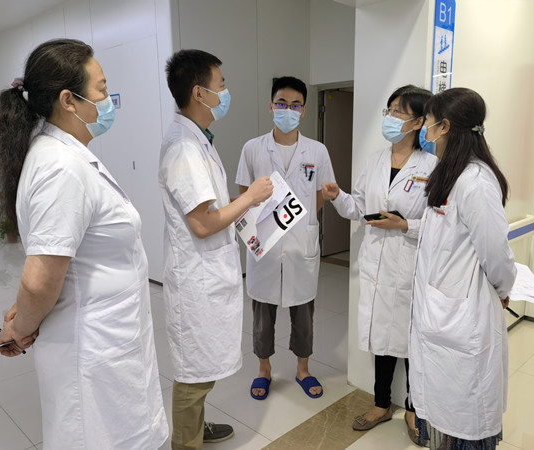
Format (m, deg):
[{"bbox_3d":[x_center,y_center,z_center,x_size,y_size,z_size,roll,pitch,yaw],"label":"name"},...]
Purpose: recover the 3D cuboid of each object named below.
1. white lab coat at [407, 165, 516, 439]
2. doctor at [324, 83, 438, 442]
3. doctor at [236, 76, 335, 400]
[{"bbox_3d":[0.746,0.262,1.802,0.390,1.075,0.450,-1,10,0],"label":"white lab coat"},{"bbox_3d":[0.571,0.213,2.134,0.500,1.660,0.540,7,13,38],"label":"doctor"},{"bbox_3d":[0.105,0.084,2.624,0.540,1.755,0.380,-1,10,-2],"label":"doctor"}]

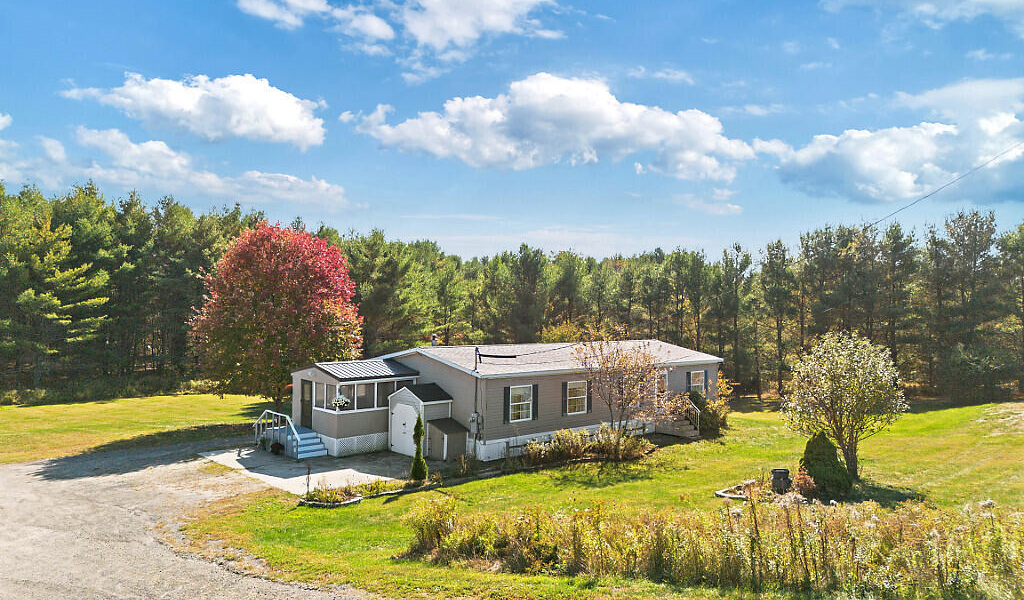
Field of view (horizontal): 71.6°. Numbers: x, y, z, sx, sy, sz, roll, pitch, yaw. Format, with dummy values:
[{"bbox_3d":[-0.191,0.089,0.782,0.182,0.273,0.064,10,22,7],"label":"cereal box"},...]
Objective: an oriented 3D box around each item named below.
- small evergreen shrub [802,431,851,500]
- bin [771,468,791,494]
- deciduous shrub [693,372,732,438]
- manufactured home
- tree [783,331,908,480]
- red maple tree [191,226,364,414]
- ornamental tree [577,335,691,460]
[{"bbox_3d":[9.421,4.825,21.227,1.500,2.050,1.450,0,-1,0],"label":"small evergreen shrub"},{"bbox_3d":[8.055,5.462,21.310,0.570,0.780,0.570,0,-1,0],"label":"bin"},{"bbox_3d":[9.263,4.752,32.836,1.850,2.800,1.800,0,-1,0],"label":"deciduous shrub"},{"bbox_3d":[0.128,4.099,32.709,20.000,4.100,9.400,1,-2,-39],"label":"manufactured home"},{"bbox_3d":[10.944,3.455,23.364,4.100,4.900,4.000,0,-1,0],"label":"tree"},{"bbox_3d":[-12.558,1.081,37.835,9.100,10.400,9.000,0,-1,0],"label":"red maple tree"},{"bbox_3d":[4.780,3.713,28.461,4.600,4.650,4.200,0,-1,0],"label":"ornamental tree"}]

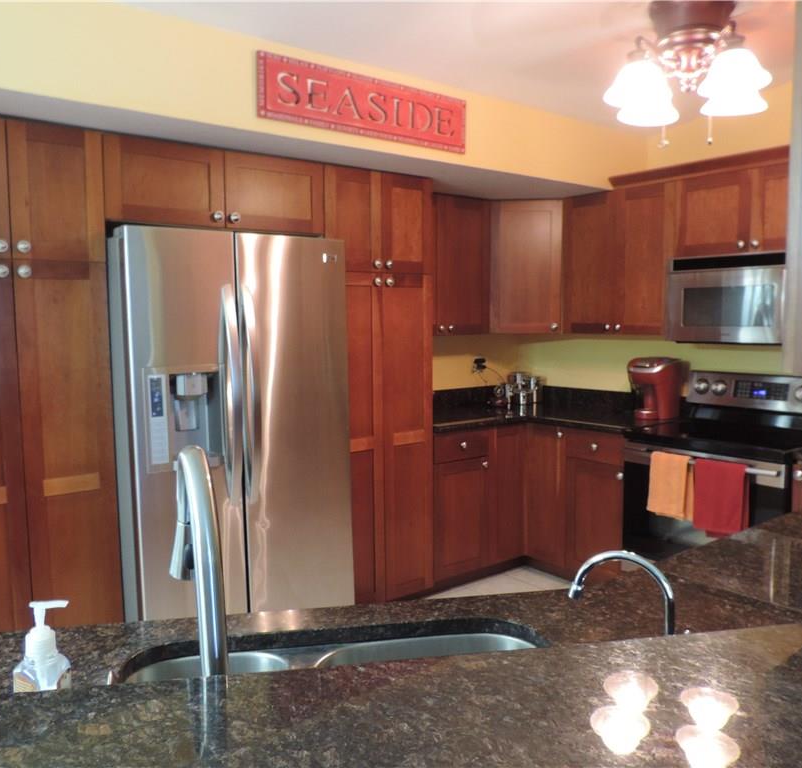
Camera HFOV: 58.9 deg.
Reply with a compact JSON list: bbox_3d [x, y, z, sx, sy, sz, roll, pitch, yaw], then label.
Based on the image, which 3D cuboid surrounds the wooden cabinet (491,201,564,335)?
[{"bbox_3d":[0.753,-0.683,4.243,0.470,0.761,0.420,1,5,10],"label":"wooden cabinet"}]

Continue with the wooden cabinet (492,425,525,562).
[{"bbox_3d":[0.424,0.594,4.146,0.256,0.783,0.580,-4,6,-36],"label":"wooden cabinet"}]

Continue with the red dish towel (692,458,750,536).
[{"bbox_3d":[1.359,0.486,3.027,0.058,0.321,0.237,-5,7,-38],"label":"red dish towel"}]

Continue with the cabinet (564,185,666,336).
[{"bbox_3d":[1.259,-0.662,3.933,0.325,0.764,0.659,-5,7,-38],"label":"cabinet"}]

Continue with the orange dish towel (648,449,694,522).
[{"bbox_3d":[1.214,0.454,3.210,0.058,0.285,0.203,-5,7,-38],"label":"orange dish towel"}]

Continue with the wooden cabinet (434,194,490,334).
[{"bbox_3d":[0.145,-0.661,4.052,0.691,0.764,0.331,-5,7,-38],"label":"wooden cabinet"}]

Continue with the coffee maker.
[{"bbox_3d":[1.355,0.029,3.753,0.270,0.330,0.205,-4,6,-36],"label":"coffee maker"}]

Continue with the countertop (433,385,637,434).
[{"bbox_3d":[0.680,0.153,3.903,1.240,0.139,1.260,-4,6,-36],"label":"countertop"}]

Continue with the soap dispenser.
[{"bbox_3d":[-0.478,0.375,0.953,0.075,0.172,0.064,-1,5,-12],"label":"soap dispenser"}]

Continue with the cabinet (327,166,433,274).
[{"bbox_3d":[-0.279,-0.764,3.525,0.608,0.453,0.628,-5,7,-38],"label":"cabinet"}]

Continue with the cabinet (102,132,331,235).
[{"bbox_3d":[-0.879,-0.795,3.077,0.914,0.306,0.590,-4,6,-36],"label":"cabinet"}]

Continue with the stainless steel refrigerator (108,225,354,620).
[{"bbox_3d":[-0.794,0.294,3.080,0.907,1.785,0.800,-5,7,-38],"label":"stainless steel refrigerator"}]

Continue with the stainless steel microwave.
[{"bbox_3d":[1.688,-0.402,3.363,0.375,0.406,0.748,-5,7,-38],"label":"stainless steel microwave"}]

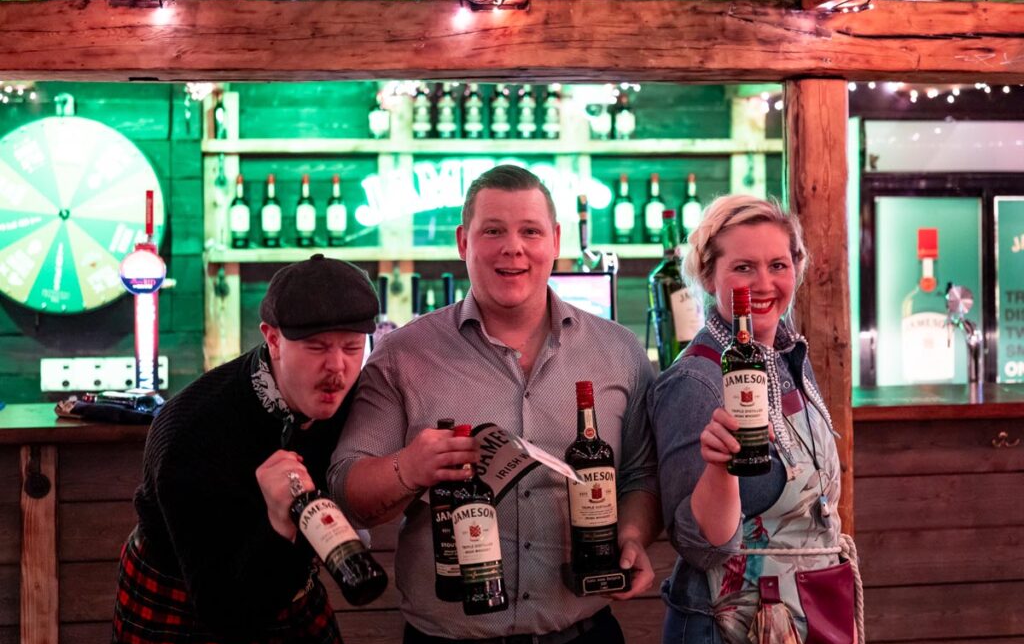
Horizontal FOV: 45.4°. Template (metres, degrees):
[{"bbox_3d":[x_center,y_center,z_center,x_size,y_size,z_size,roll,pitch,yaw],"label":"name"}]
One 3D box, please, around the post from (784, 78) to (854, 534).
[{"bbox_3d":[0.798,0.382,3.173,0.126,2.000,0.126,-1,1,-6],"label":"post"}]

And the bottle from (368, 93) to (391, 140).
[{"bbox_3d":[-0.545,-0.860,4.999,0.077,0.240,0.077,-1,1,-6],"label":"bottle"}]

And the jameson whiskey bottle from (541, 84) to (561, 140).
[{"bbox_3d":[0.164,-0.898,5.084,0.077,0.290,0.077,-1,1,-6],"label":"jameson whiskey bottle"}]

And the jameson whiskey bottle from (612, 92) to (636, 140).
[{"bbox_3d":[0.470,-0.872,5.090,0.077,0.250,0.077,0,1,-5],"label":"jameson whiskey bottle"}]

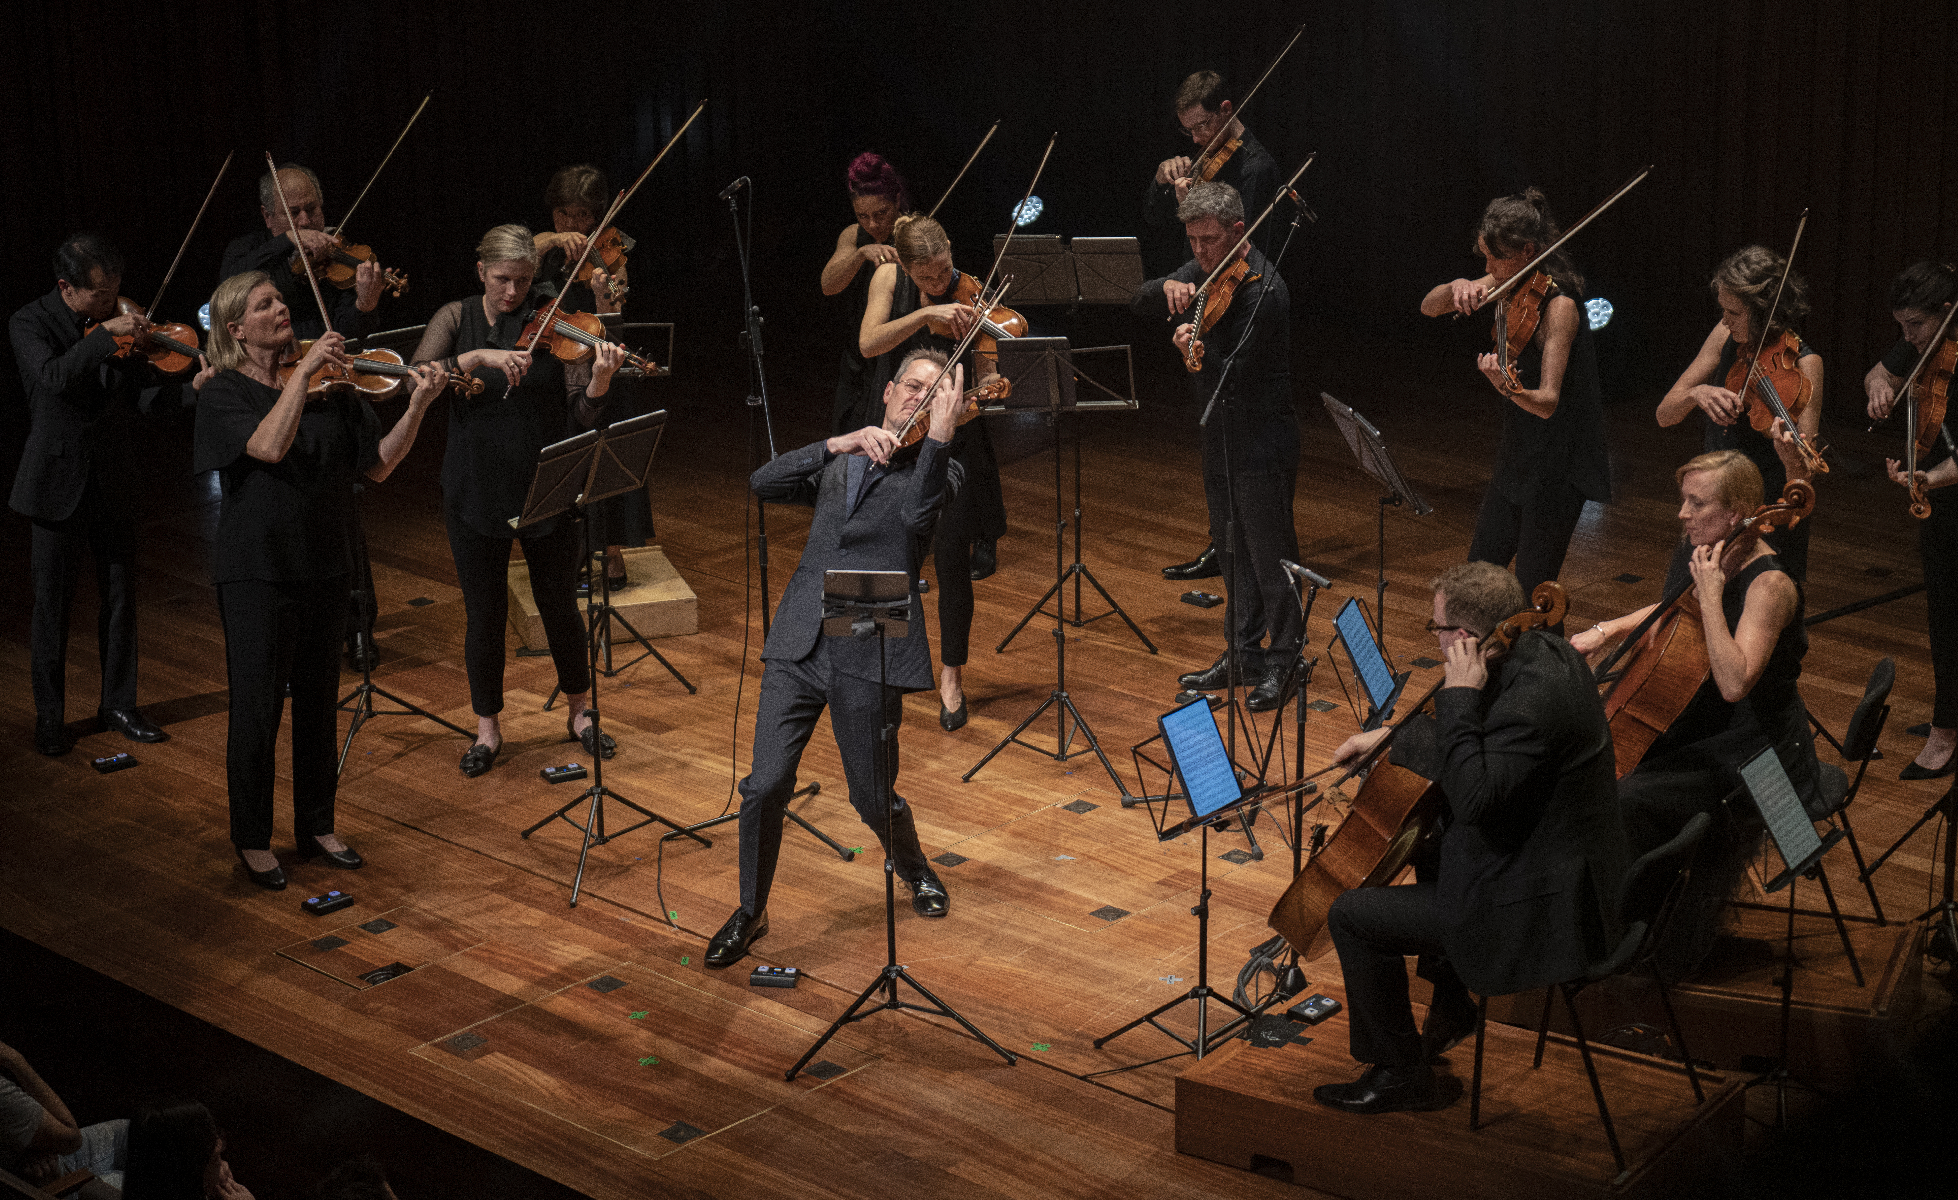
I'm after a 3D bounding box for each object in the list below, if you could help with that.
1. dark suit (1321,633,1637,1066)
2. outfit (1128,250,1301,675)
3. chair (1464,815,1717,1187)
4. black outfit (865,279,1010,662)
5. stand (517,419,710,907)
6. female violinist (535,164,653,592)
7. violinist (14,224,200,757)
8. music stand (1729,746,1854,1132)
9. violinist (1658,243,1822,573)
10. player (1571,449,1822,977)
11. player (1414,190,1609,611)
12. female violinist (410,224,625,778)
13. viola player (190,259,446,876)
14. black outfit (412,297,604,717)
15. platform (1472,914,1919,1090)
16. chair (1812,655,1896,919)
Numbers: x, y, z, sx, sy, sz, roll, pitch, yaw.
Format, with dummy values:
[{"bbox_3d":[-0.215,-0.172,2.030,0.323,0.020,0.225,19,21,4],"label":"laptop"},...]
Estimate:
[{"bbox_3d":[1.233,0.616,9.354,0.740,1.040,0.600,5,19,19],"label":"dark suit"},{"bbox_3d":[0.802,-0.446,12.422,0.400,1.410,0.500,-16,23,-39],"label":"outfit"},{"bbox_3d":[1.473,0.888,9.164,0.510,0.790,0.470,10,21,30],"label":"chair"},{"bbox_3d":[-0.126,-0.405,12.290,0.460,1.357,0.380,-8,19,-21],"label":"black outfit"},{"bbox_3d":[-1.123,0.147,11.085,0.520,1.319,0.580,16,24,42],"label":"stand"},{"bbox_3d":[-1.358,-0.782,13.293,0.550,1.504,0.480,-5,18,-14],"label":"female violinist"},{"bbox_3d":[-2.788,-0.341,12.141,0.580,1.655,0.530,-15,23,-38],"label":"violinist"},{"bbox_3d":[2.014,0.785,9.505,0.460,0.910,0.480,10,21,31],"label":"music stand"},{"bbox_3d":[2.404,-0.299,12.040,0.550,1.655,0.500,8,20,27],"label":"violinist"},{"bbox_3d":[1.886,0.300,10.086,0.720,1.330,0.600,3,18,11],"label":"player"},{"bbox_3d":[1.643,-0.392,11.835,0.500,1.740,0.560,-15,22,-36],"label":"player"},{"bbox_3d":[-1.462,-0.326,11.930,0.660,1.718,0.500,-5,18,-14],"label":"female violinist"},{"bbox_3d":[-1.900,-0.055,10.960,0.640,1.802,0.570,-14,22,-36],"label":"viola player"},{"bbox_3d":[-1.455,-0.264,11.848,0.580,1.370,0.440,-2,18,-3],"label":"black outfit"},{"bbox_3d":[1.906,1.013,10.367,1.220,0.200,0.700,6,19,21],"label":"platform"},{"bbox_3d":[2.089,0.514,9.870,0.530,0.800,0.480,6,19,21],"label":"chair"}]

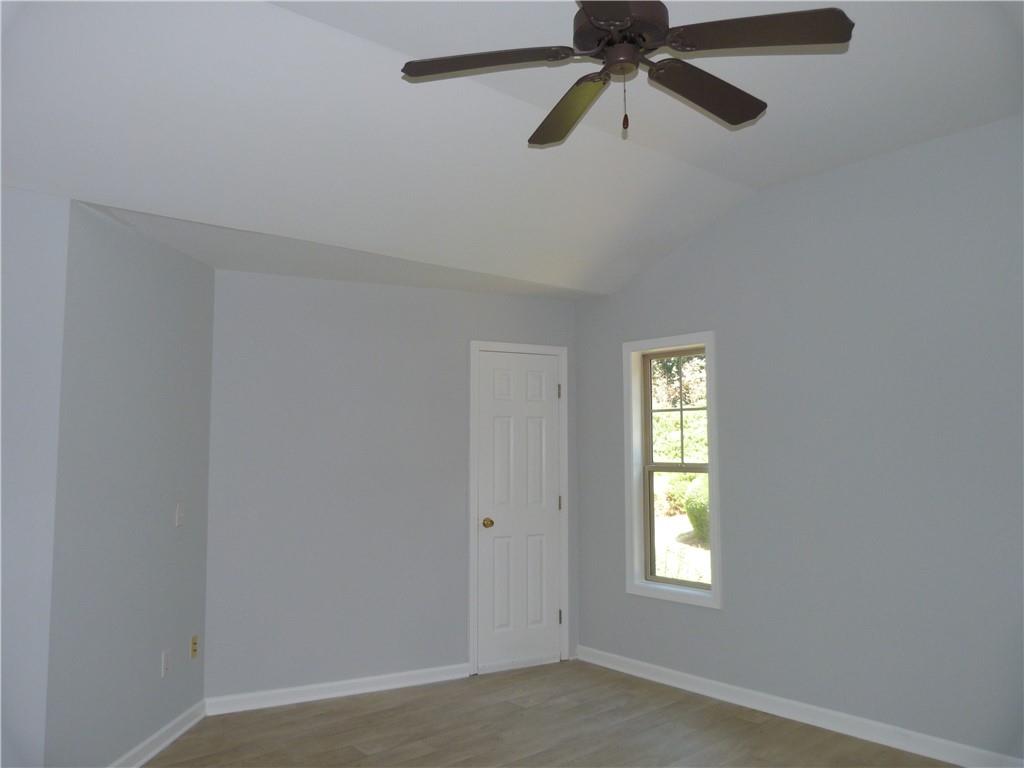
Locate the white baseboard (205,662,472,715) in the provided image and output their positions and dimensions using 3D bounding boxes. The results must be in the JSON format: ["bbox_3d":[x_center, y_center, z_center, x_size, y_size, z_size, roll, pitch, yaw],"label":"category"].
[{"bbox_3d":[-0.956,1.754,4.293,1.516,0.090,0.020,2,-5,-25],"label":"white baseboard"}]

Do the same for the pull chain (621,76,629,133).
[{"bbox_3d":[0.348,-0.867,2.279,0.018,0.177,0.018,0,-5,0],"label":"pull chain"}]

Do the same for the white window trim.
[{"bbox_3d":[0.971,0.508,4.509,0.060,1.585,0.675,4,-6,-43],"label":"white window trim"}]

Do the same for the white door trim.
[{"bbox_3d":[0.048,0.785,4.881,0.710,2.104,0.040,2,-5,-25],"label":"white door trim"}]

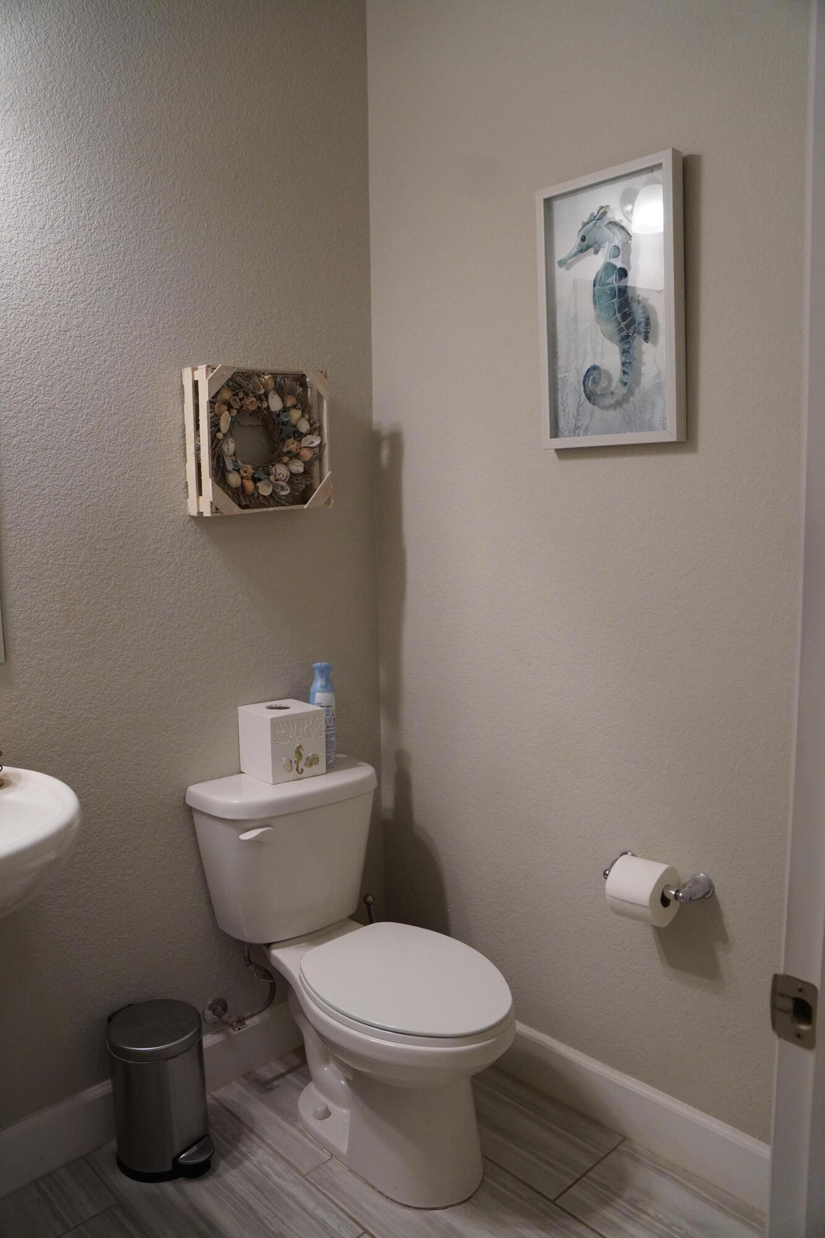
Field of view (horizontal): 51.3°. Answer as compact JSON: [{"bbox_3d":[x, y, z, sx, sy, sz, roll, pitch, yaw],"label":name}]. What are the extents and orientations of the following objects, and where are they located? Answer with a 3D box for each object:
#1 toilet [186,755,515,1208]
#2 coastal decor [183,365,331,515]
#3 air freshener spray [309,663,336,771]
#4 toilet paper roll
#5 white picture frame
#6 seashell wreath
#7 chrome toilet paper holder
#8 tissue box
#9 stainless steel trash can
[{"bbox_3d":[-0.103,0.743,1.793,0.420,0.761,0.716,-7,9,-44],"label":"toilet"},{"bbox_3d":[-0.339,-0.394,1.914,0.318,0.308,0.095,-7,9,-44],"label":"coastal decor"},{"bbox_3d":[-0.210,0.225,1.994,0.058,0.239,0.058,-2,7,-6],"label":"air freshener spray"},{"bbox_3d":[0.447,0.524,1.658,0.120,0.120,0.096,-7,9,-44],"label":"toilet paper roll"},{"bbox_3d":[0.383,-0.589,1.641,0.037,0.514,0.301,-10,11,-44],"label":"white picture frame"},{"bbox_3d":[-0.331,-0.396,1.911,0.292,0.292,0.065,-7,9,-44],"label":"seashell wreath"},{"bbox_3d":[0.468,0.510,1.681,0.086,0.050,0.224,-7,9,-44],"label":"chrome toilet paper holder"},{"bbox_3d":[-0.294,0.276,1.950,0.142,0.150,0.140,-7,9,-40],"label":"tissue box"},{"bbox_3d":[-0.518,0.973,1.776,0.255,0.292,0.192,4,8,36],"label":"stainless steel trash can"}]

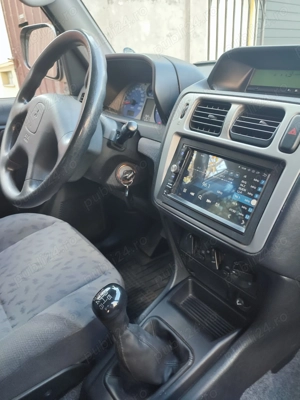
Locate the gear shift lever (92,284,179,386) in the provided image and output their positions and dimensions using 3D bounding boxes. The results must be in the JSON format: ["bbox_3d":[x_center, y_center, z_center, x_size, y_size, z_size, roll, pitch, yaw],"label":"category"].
[{"bbox_3d":[-0.024,0.220,0.486,0.108,0.225,0.088,-36,40,-24],"label":"gear shift lever"}]

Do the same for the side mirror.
[{"bbox_3d":[-0.385,-0.560,1.098,0.180,0.175,0.080,10,29,21],"label":"side mirror"}]

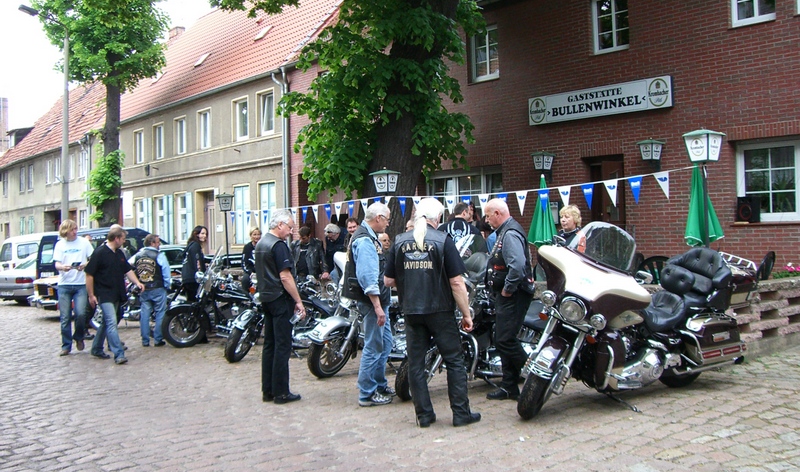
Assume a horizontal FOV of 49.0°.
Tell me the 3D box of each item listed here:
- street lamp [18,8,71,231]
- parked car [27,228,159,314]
[{"bbox_3d":[-10.053,-2.228,24.634,1.450,8.450,0.320,-1,-1,-41],"label":"street lamp"},{"bbox_3d":[-6.499,0.776,20.296,4.300,1.800,1.750,-1,-1,-38],"label":"parked car"}]

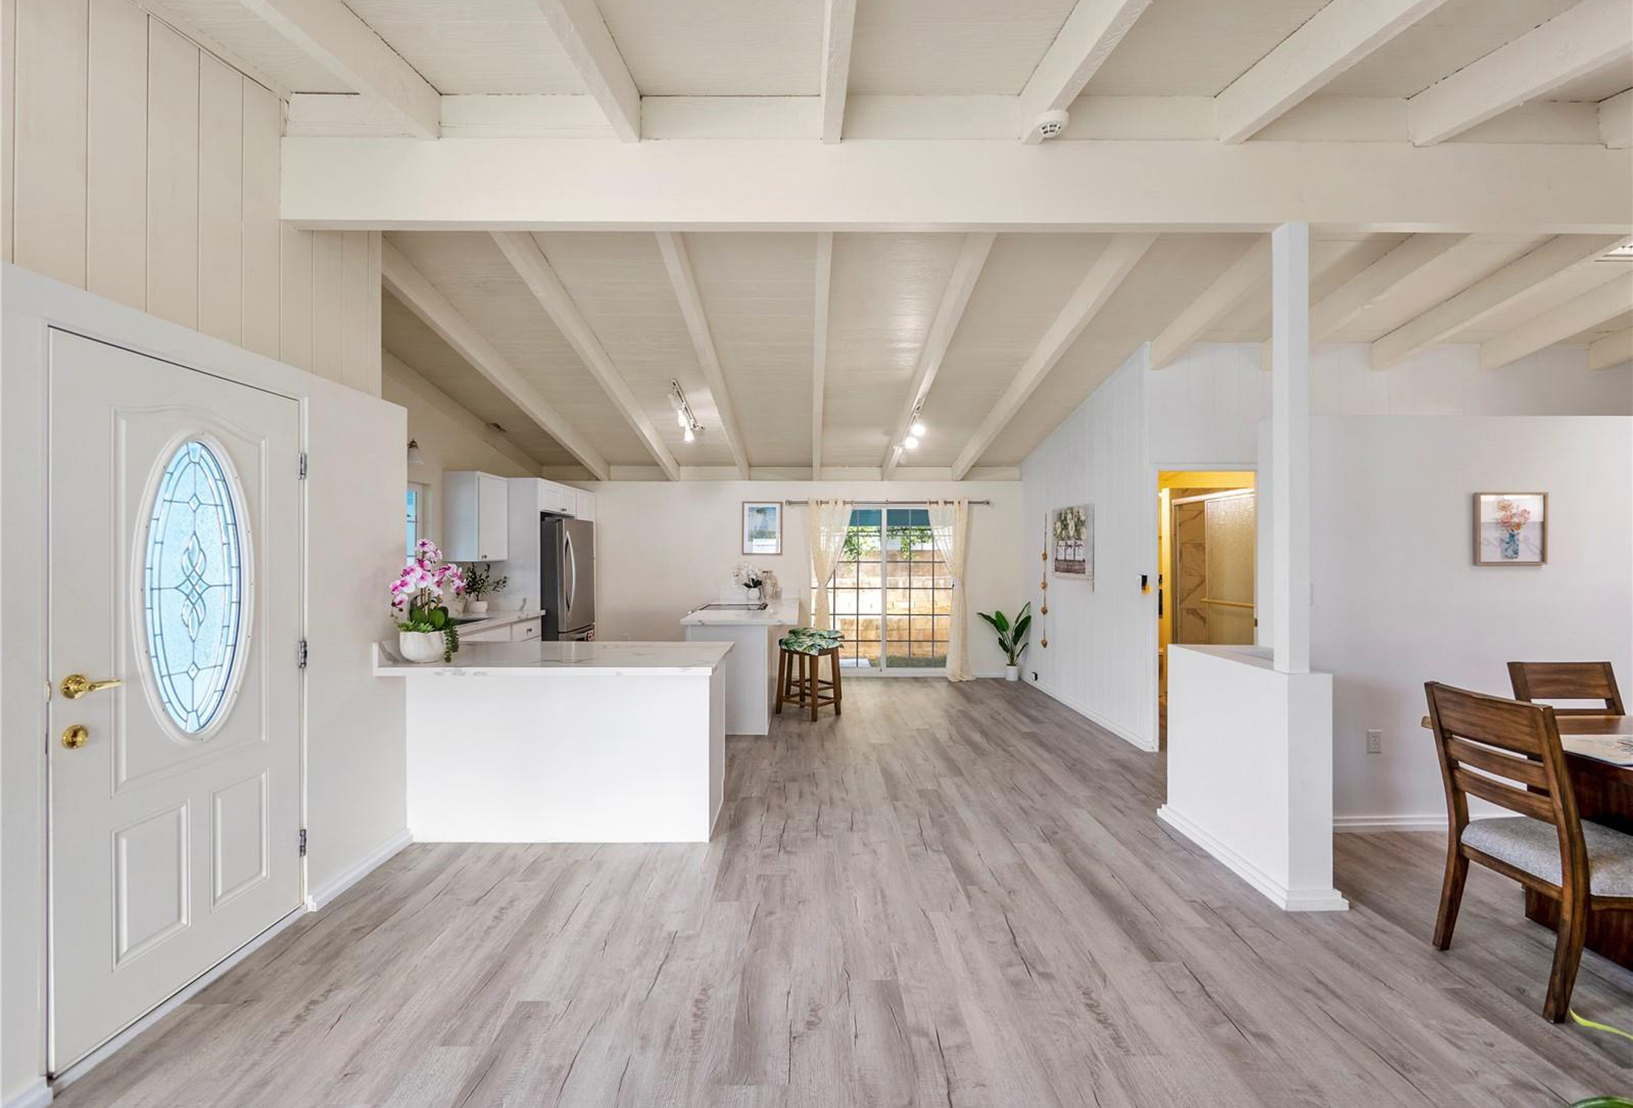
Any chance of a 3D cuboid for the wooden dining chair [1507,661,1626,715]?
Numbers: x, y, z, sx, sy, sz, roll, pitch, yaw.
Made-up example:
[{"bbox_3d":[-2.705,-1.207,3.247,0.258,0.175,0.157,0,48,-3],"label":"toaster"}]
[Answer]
[{"bbox_3d":[3.265,0.955,2.620,0.470,0.970,0.570,0,0,-1],"label":"wooden dining chair"}]

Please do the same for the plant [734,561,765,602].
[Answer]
[{"bbox_3d":[-0.747,0.306,7.353,0.333,0.465,0.273,0,0,0],"label":"plant"}]

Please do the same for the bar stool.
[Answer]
[{"bbox_3d":[-0.066,1.111,6.020,0.465,0.697,0.374,0,0,41],"label":"bar stool"}]

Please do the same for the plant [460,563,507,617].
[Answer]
[{"bbox_3d":[-2.920,0.300,5.820,0.370,0.450,0.350,0,0,-1],"label":"plant"}]

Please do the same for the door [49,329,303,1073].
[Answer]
[{"bbox_3d":[-2.111,0.404,2.247,0.051,2.045,0.889,0,0,0],"label":"door"}]

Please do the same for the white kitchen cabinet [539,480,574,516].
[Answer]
[{"bbox_3d":[-2.835,-0.535,6.490,0.600,0.305,0.905,0,0,-1],"label":"white kitchen cabinet"}]

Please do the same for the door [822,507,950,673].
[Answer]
[{"bbox_3d":[0.798,0.438,7.807,1.757,2.010,0.111,0,0,0],"label":"door"}]

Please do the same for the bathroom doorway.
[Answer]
[{"bbox_3d":[2.820,0.410,4.780,0.720,2.050,0.130,0,0,-1],"label":"bathroom doorway"}]

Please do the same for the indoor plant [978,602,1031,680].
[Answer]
[{"bbox_3d":[2.095,0.985,7.380,0.570,0.880,0.480,0,0,-1],"label":"indoor plant"}]

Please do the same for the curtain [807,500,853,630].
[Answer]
[{"bbox_3d":[0.145,0.410,7.500,0.520,2.050,0.120,0,0,-1],"label":"curtain"}]

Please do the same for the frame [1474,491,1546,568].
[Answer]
[{"bbox_3d":[3.648,-0.127,3.464,0.376,0.384,0.030,0,0,-1],"label":"frame"}]

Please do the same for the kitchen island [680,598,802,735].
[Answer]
[{"bbox_3d":[-0.620,0.982,6.385,0.920,0.915,2.470,0,0,-1],"label":"kitchen island"}]

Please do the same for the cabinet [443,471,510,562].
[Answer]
[{"bbox_3d":[-3.050,-0.320,5.949,0.313,0.773,0.555,0,0,0],"label":"cabinet"}]

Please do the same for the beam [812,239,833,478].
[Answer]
[{"bbox_3d":[0.015,-1.330,5.270,0.090,0.165,4.750,0,-10,-1],"label":"beam"}]

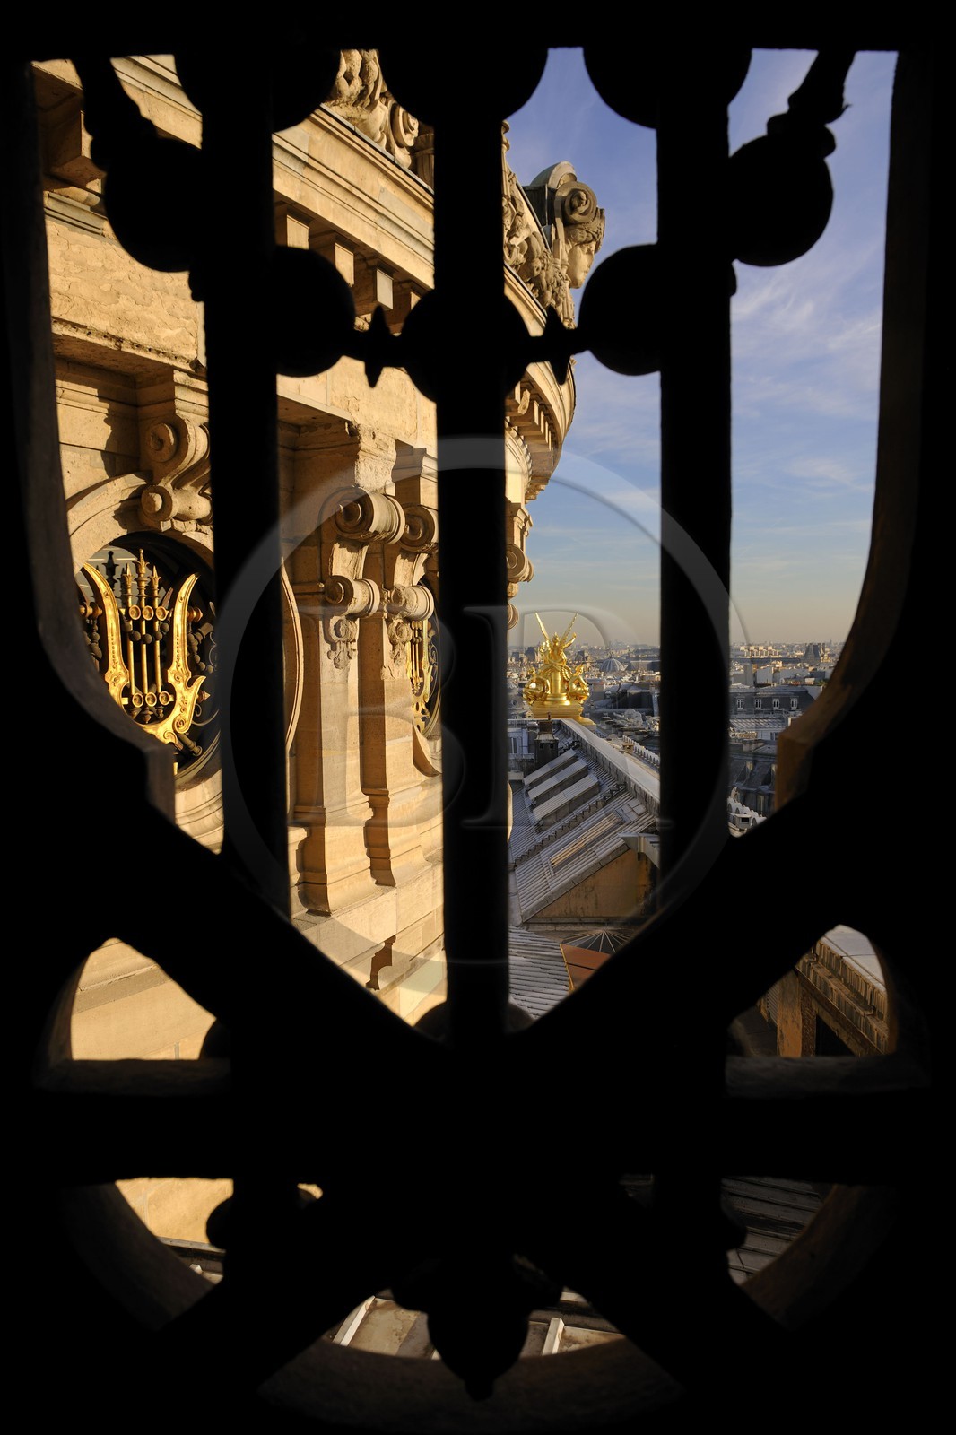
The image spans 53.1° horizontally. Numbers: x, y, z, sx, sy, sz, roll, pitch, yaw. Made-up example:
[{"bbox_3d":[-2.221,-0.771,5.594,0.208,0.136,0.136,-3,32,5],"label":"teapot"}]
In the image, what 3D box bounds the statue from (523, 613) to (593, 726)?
[{"bbox_3d":[5.699,-3.559,69.000,4.700,7.800,3.700,0,4,0],"label":"statue"}]

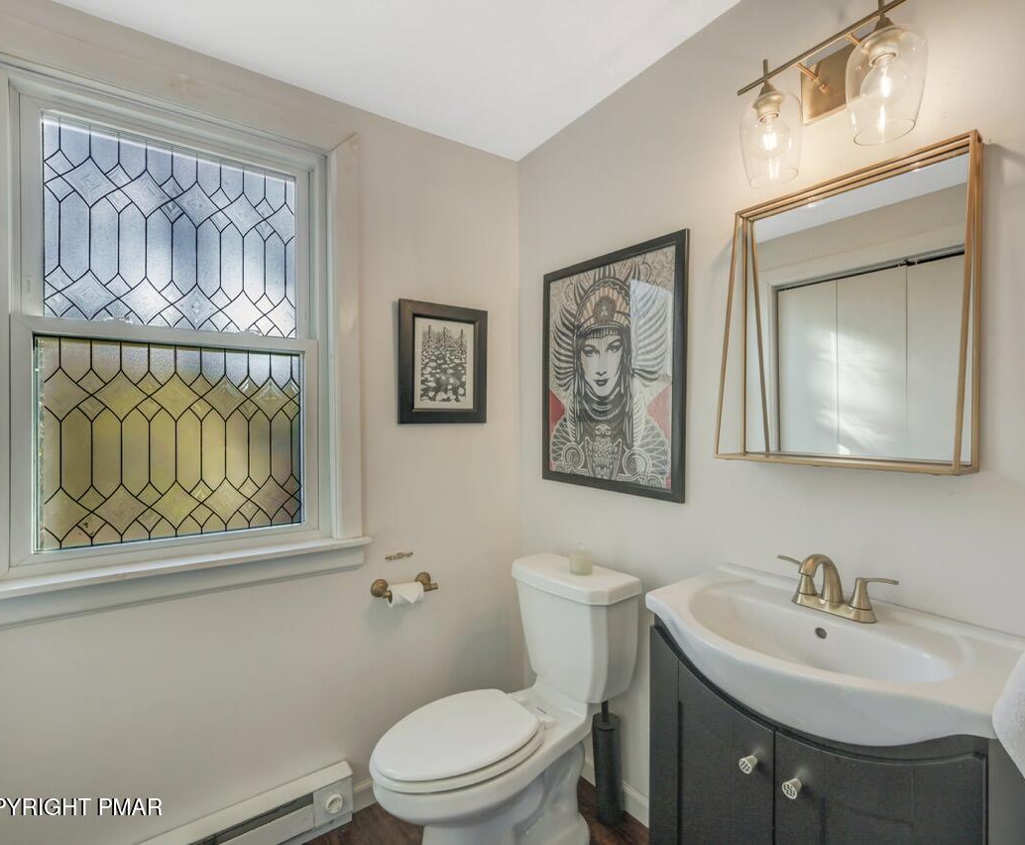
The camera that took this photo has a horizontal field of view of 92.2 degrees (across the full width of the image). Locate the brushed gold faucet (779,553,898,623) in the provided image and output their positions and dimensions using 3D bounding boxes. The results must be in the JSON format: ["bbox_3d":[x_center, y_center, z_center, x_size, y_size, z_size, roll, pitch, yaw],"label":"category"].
[{"bbox_3d":[0.613,0.326,0.980,0.181,0.137,0.221,-1,1,-35],"label":"brushed gold faucet"}]

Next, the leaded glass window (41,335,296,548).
[{"bbox_3d":[-0.958,0.055,1.443,0.646,0.558,0.030,-1,1,-35],"label":"leaded glass window"}]

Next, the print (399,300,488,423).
[{"bbox_3d":[-0.260,-0.219,1.876,0.369,0.445,0.022,-1,1,-35],"label":"print"}]

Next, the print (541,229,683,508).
[{"bbox_3d":[0.317,-0.167,1.681,0.020,0.789,0.647,-1,1,-35],"label":"print"}]

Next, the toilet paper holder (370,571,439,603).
[{"bbox_3d":[-0.375,0.589,1.756,0.225,0.074,0.105,-1,1,-35],"label":"toilet paper holder"}]

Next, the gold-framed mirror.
[{"bbox_3d":[0.680,-0.220,1.058,0.138,0.615,0.457,-1,1,-35],"label":"gold-framed mirror"}]

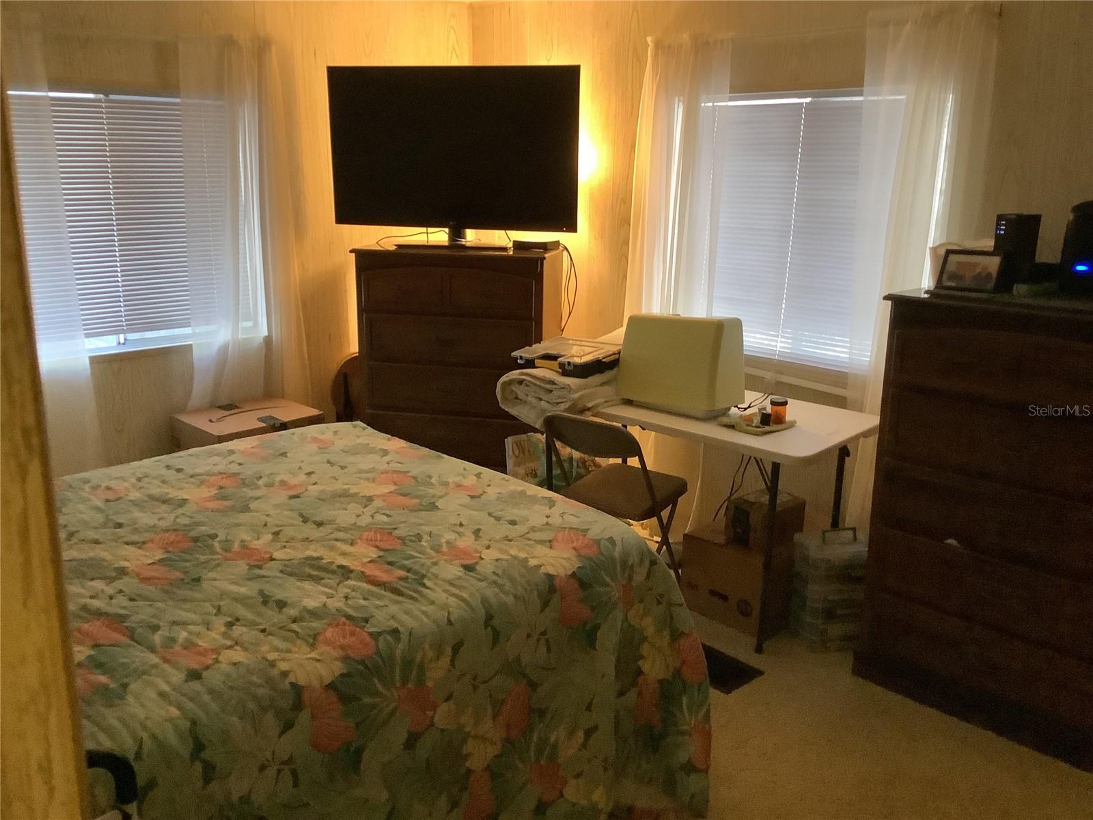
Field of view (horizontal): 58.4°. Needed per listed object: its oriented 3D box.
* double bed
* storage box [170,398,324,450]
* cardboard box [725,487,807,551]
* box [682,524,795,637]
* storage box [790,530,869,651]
[{"bbox_3d":[-0.901,0.660,2.827,2.100,0.630,1.820,-11,19,-39],"label":"double bed"},{"bbox_3d":[-1.425,0.228,4.751,0.420,0.420,0.570,14,19,42],"label":"storage box"},{"bbox_3d":[0.820,0.409,3.655,0.185,0.158,0.220,14,19,41],"label":"cardboard box"},{"bbox_3d":[0.736,0.627,3.735,0.340,0.305,0.290,13,19,40],"label":"box"},{"bbox_3d":[1.074,0.639,3.577,0.310,0.370,0.240,0,14,-5],"label":"storage box"}]

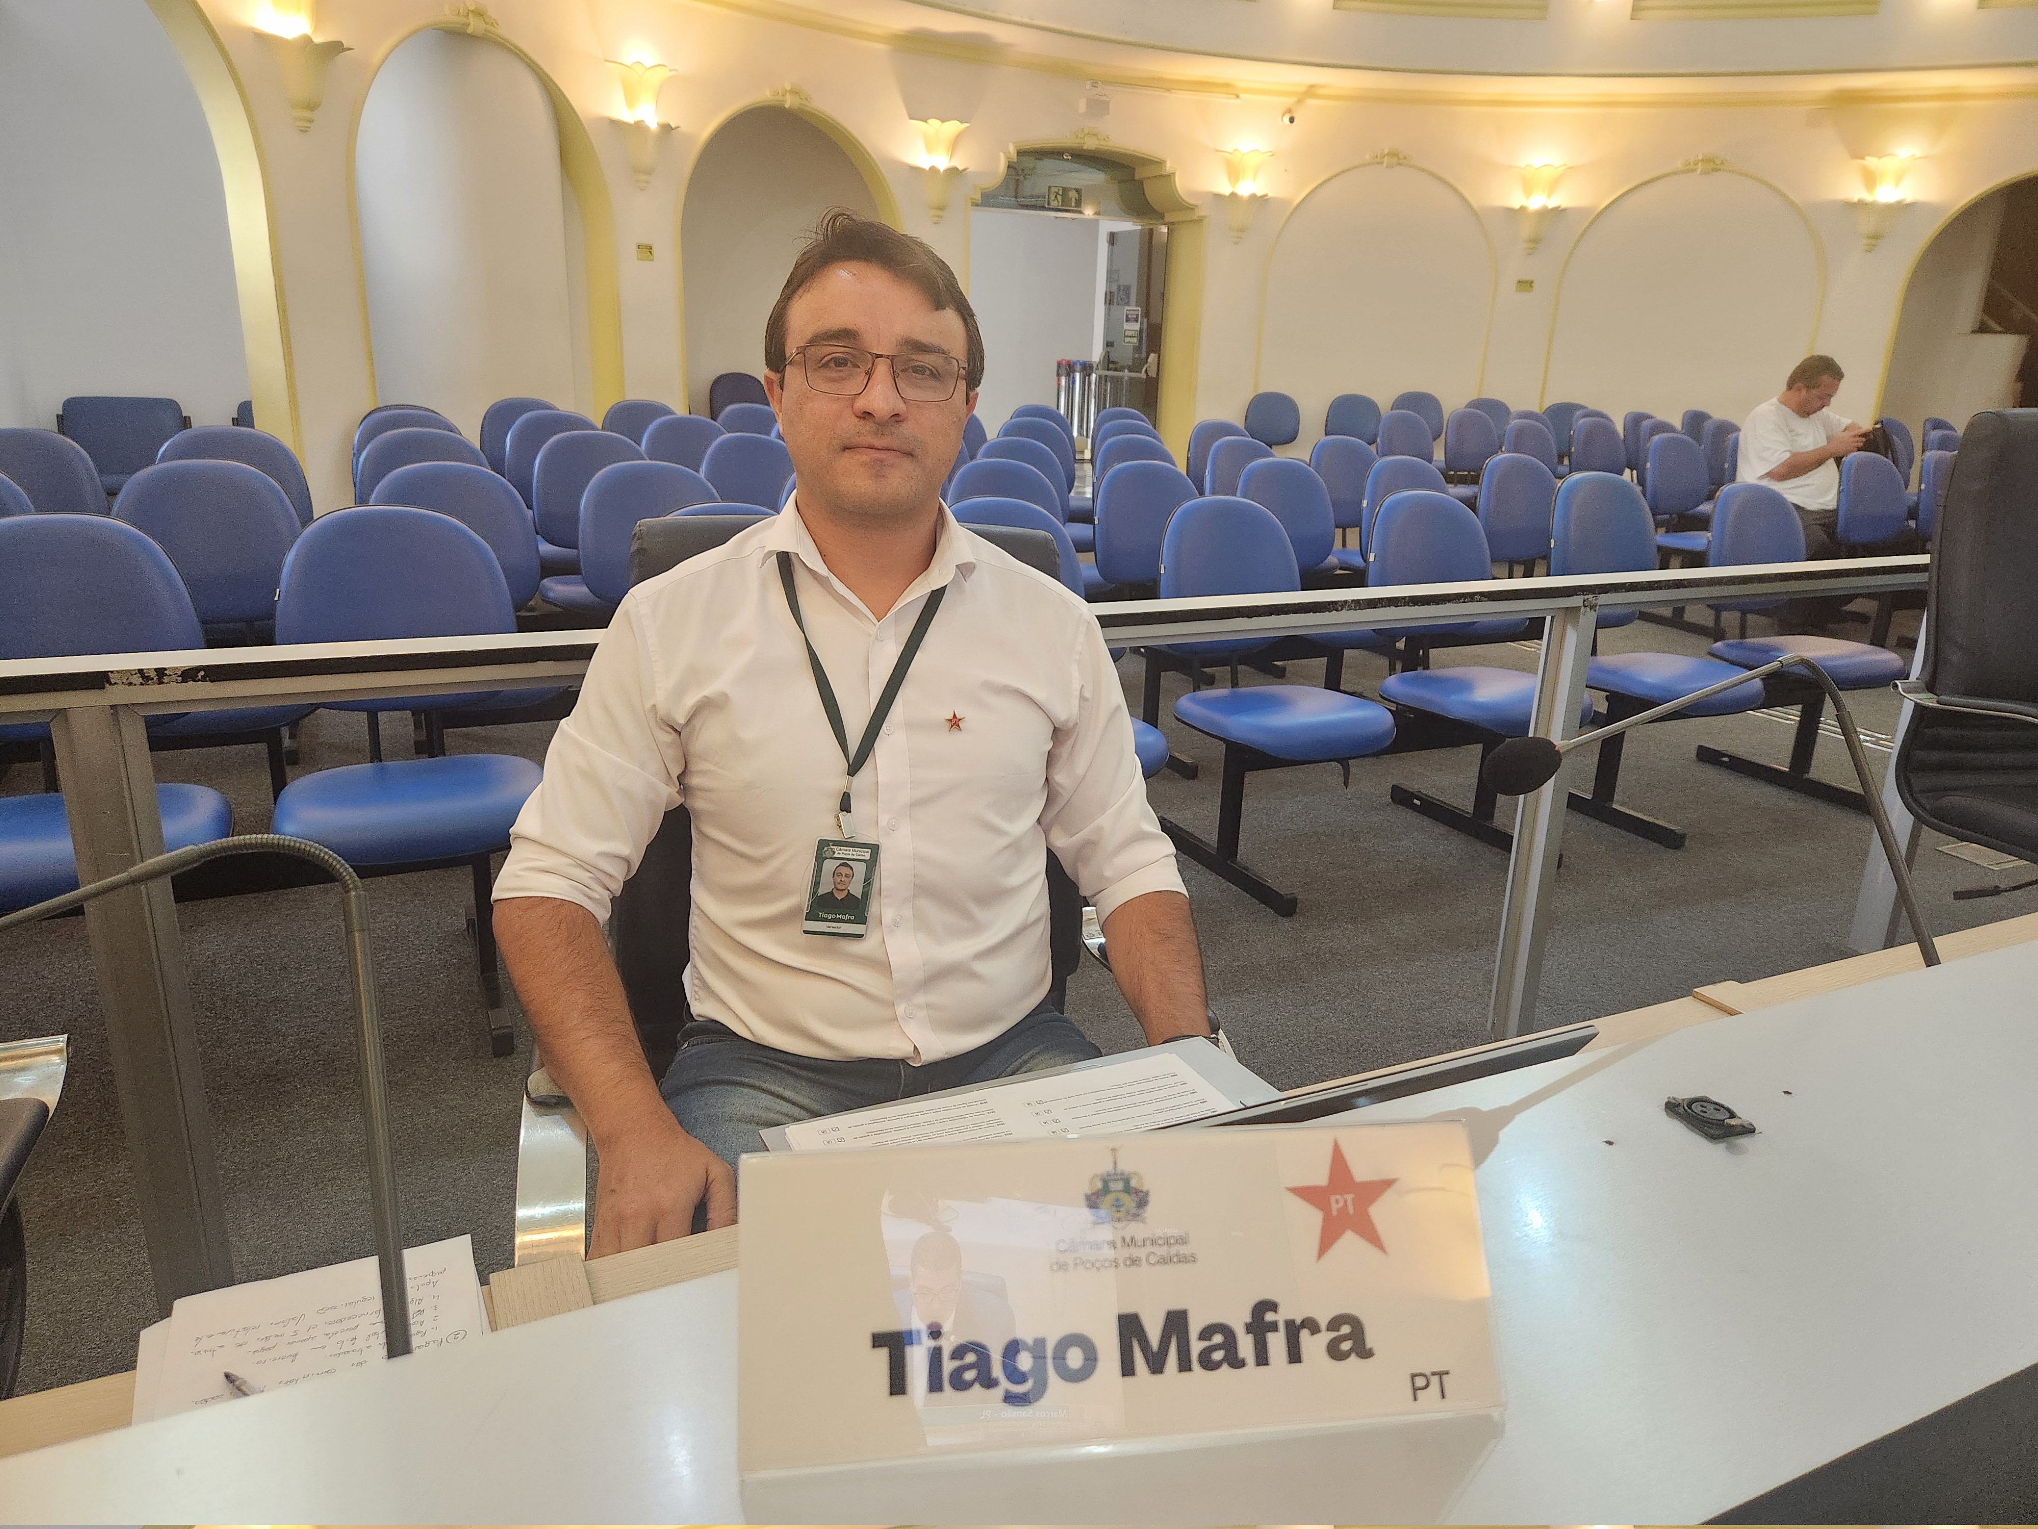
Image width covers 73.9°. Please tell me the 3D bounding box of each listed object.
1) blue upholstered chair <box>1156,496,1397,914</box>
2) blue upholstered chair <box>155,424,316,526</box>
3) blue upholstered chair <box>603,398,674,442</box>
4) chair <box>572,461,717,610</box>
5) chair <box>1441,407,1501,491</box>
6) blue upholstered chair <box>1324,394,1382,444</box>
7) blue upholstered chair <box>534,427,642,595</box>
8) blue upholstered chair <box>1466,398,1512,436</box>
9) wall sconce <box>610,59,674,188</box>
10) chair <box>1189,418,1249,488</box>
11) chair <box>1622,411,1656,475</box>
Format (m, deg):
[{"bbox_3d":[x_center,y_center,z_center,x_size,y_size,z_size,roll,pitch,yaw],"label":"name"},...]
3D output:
[{"bbox_3d":[0.604,-0.167,3.238,0.450,0.906,0.570,-7,19,-27],"label":"blue upholstered chair"},{"bbox_3d":[-2.282,-0.521,4.012,0.450,0.906,0.570,-7,19,-26],"label":"blue upholstered chair"},{"bbox_3d":[-1.784,-1.301,6.601,0.475,0.874,0.580,-6,19,-23],"label":"blue upholstered chair"},{"bbox_3d":[-0.939,-0.353,3.672,0.475,0.874,0.580,-6,19,-23],"label":"chair"},{"bbox_3d":[3.020,-1.760,8.676,0.480,0.910,0.560,-7,19,-26],"label":"chair"},{"bbox_3d":[2.681,-2.482,10.843,0.475,0.874,0.580,3,17,2],"label":"blue upholstered chair"},{"bbox_3d":[-1.341,-0.621,4.465,0.450,0.906,0.570,-7,19,-26],"label":"blue upholstered chair"},{"bbox_3d":[3.654,-2.310,10.411,0.450,0.906,0.570,0,17,-6],"label":"blue upholstered chair"},{"bbox_3d":[-1.938,-3.287,6.971,0.190,0.610,0.340,15,22,35],"label":"wall sconce"},{"bbox_3d":[1.108,-1.200,6.590,0.475,0.874,0.580,-6,19,-24],"label":"chair"},{"bbox_3d":[4.481,-1.985,9.452,0.475,0.874,0.580,-6,19,-24],"label":"chair"}]

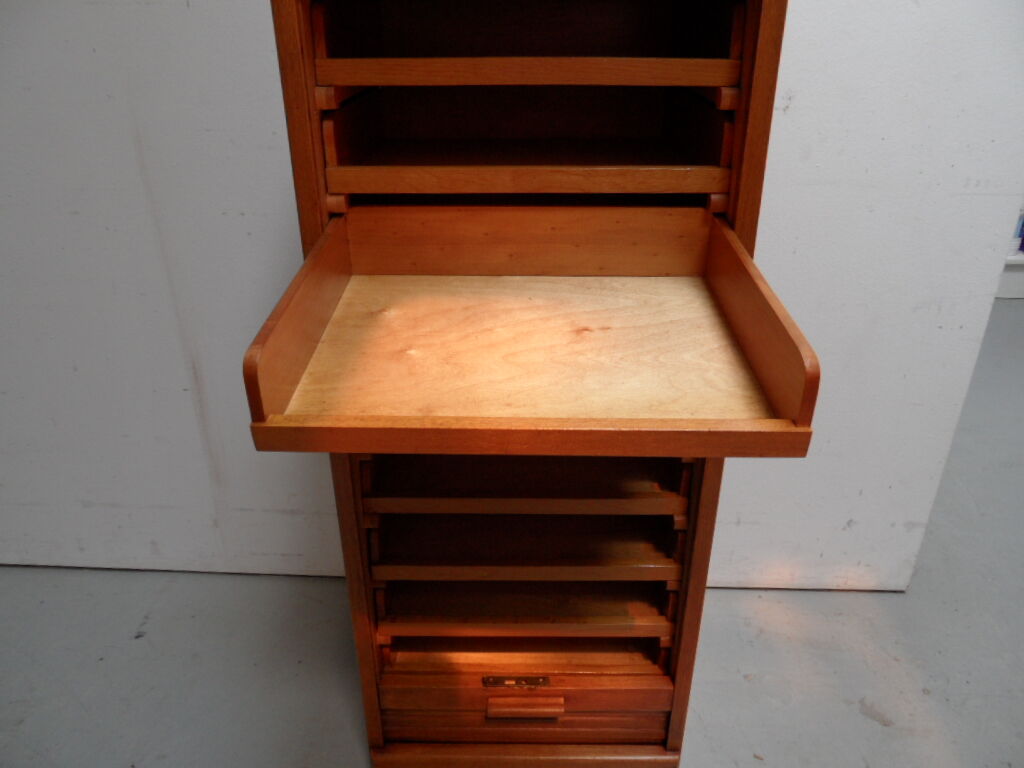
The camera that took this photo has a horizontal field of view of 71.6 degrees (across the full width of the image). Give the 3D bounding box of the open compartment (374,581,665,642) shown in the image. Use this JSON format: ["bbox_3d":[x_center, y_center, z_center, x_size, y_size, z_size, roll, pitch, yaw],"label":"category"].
[{"bbox_3d":[0.019,0.237,1.089,0.400,0.091,0.312,0,25,0],"label":"open compartment"}]

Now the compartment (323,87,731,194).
[{"bbox_3d":[0.017,-0.301,0.837,0.400,0.093,0.312,0,25,0],"label":"compartment"}]

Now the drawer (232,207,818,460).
[{"bbox_3d":[0.016,-0.064,0.634,0.400,0.079,0.320,0,34,1],"label":"drawer"}]

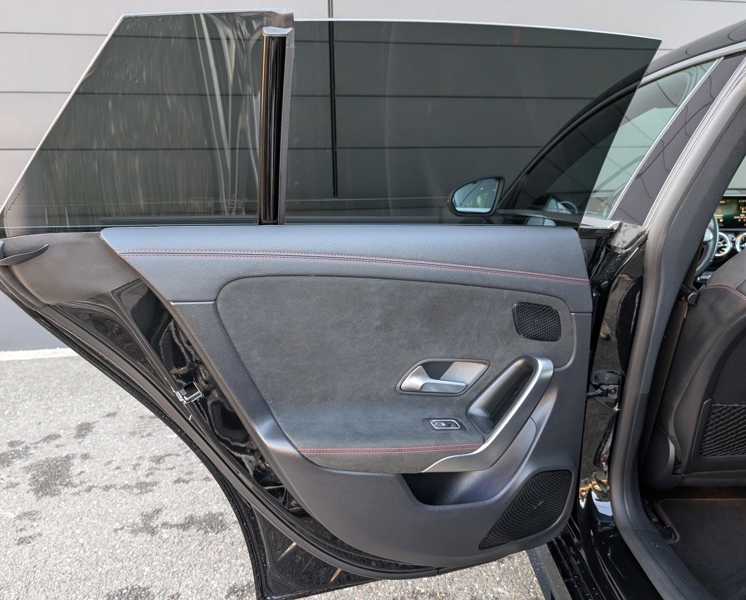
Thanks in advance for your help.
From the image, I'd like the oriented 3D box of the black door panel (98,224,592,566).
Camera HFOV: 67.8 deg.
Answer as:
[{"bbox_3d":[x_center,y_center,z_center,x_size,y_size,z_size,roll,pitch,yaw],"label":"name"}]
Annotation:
[{"bbox_3d":[0.030,0.189,0.934,0.820,0.640,0.140,-6,14,-21],"label":"black door panel"}]

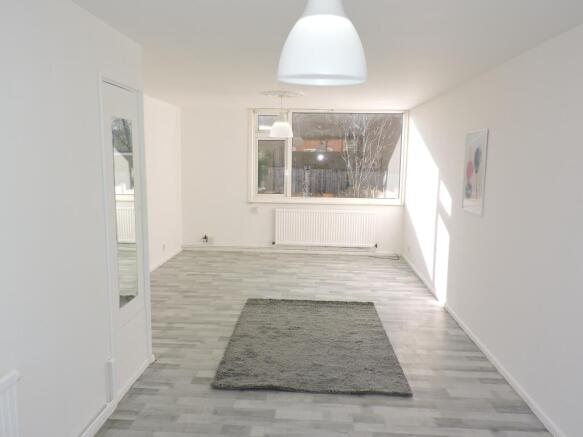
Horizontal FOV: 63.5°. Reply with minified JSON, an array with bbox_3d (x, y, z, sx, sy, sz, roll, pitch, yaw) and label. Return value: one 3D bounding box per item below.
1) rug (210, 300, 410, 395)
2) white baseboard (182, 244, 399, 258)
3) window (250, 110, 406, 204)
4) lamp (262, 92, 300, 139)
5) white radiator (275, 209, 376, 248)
[{"bbox_3d":[0.167,1.067,4.288,1.406,0.030,1.977,1,8,3],"label":"rug"},{"bbox_3d":[-0.002,0.562,7.934,3.690,0.072,0.020,1,8,3],"label":"white baseboard"},{"bbox_3d":[0.584,-0.988,7.727,2.579,1.533,0.100,1,8,3],"label":"window"},{"bbox_3d":[-0.113,-1.251,5.736,0.450,0.528,0.450,1,8,3],"label":"lamp"},{"bbox_3d":[0.560,0.165,7.790,1.640,0.619,0.105,1,8,3],"label":"white radiator"}]

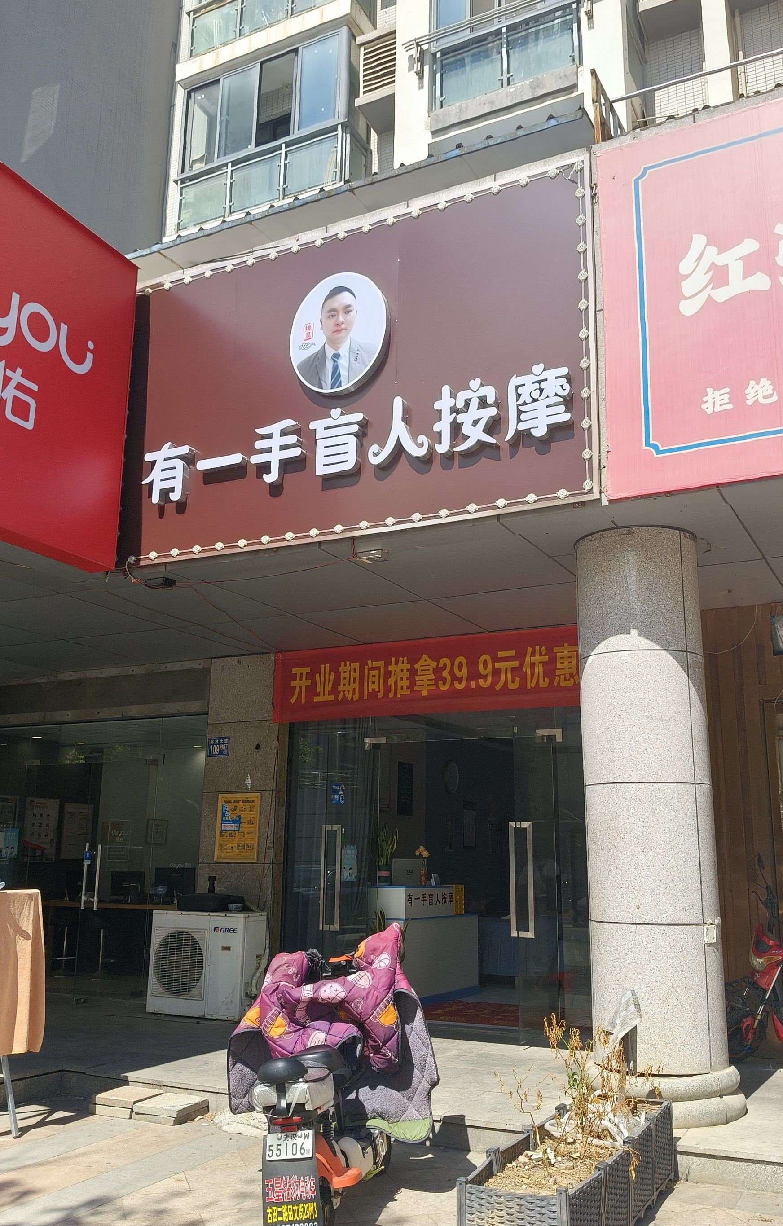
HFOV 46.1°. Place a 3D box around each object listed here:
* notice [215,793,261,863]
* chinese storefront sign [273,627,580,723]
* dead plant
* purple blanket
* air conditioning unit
[{"bbox_3d":[-1.403,1.956,8.387,0.461,0.606,0.030,-5,-14,25],"label":"notice"},{"bbox_3d":[0.299,0.551,7.879,3.042,0.651,0.020,-5,-14,25],"label":"chinese storefront sign"},{"bbox_3d":[0.890,2.306,4.420,0.660,0.580,0.550,-5,-14,25],"label":"dead plant"},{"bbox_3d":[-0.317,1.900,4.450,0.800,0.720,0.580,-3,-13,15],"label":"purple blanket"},{"bbox_3d":[-1.583,3.000,7.925,0.898,0.808,0.401,-5,-14,23],"label":"air conditioning unit"}]

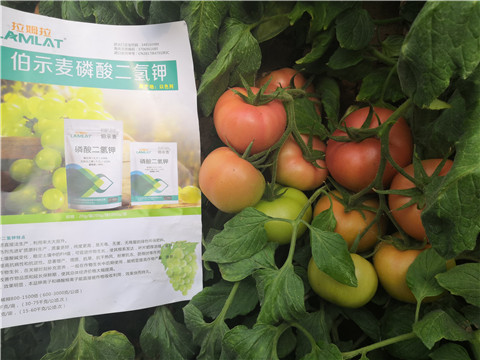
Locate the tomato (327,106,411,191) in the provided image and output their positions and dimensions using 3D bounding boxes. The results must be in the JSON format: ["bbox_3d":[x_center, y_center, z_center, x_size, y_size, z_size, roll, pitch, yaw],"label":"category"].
[{"bbox_3d":[0.139,-0.033,0.405,0.094,0.084,0.094,-8,48,8],"label":"tomato"}]

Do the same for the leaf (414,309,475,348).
[{"bbox_3d":[0.211,0.155,0.390,0.062,0.042,0.032,0,6,0],"label":"leaf"}]

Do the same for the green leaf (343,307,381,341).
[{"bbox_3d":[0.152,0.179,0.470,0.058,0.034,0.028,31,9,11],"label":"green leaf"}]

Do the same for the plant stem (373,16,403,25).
[{"bbox_3d":[0.188,-0.202,0.475,0.037,0.007,0.007,-6,12,1],"label":"plant stem"}]

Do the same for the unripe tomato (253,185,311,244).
[{"bbox_3d":[0.047,0.038,0.405,0.064,0.062,0.064,0,14,0],"label":"unripe tomato"}]

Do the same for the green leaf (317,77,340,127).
[{"bbox_3d":[0.099,-0.087,0.420,0.026,0.058,0.022,-12,-6,3],"label":"green leaf"}]

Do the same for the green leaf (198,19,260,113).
[{"bbox_3d":[-0.010,-0.120,0.395,0.054,0.102,0.028,26,6,15],"label":"green leaf"}]

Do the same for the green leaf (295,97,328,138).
[{"bbox_3d":[0.078,-0.068,0.410,0.038,0.045,0.020,-12,-6,2],"label":"green leaf"}]

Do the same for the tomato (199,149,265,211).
[{"bbox_3d":[-0.009,-0.001,0.405,0.072,0.068,0.072,27,12,-5],"label":"tomato"}]

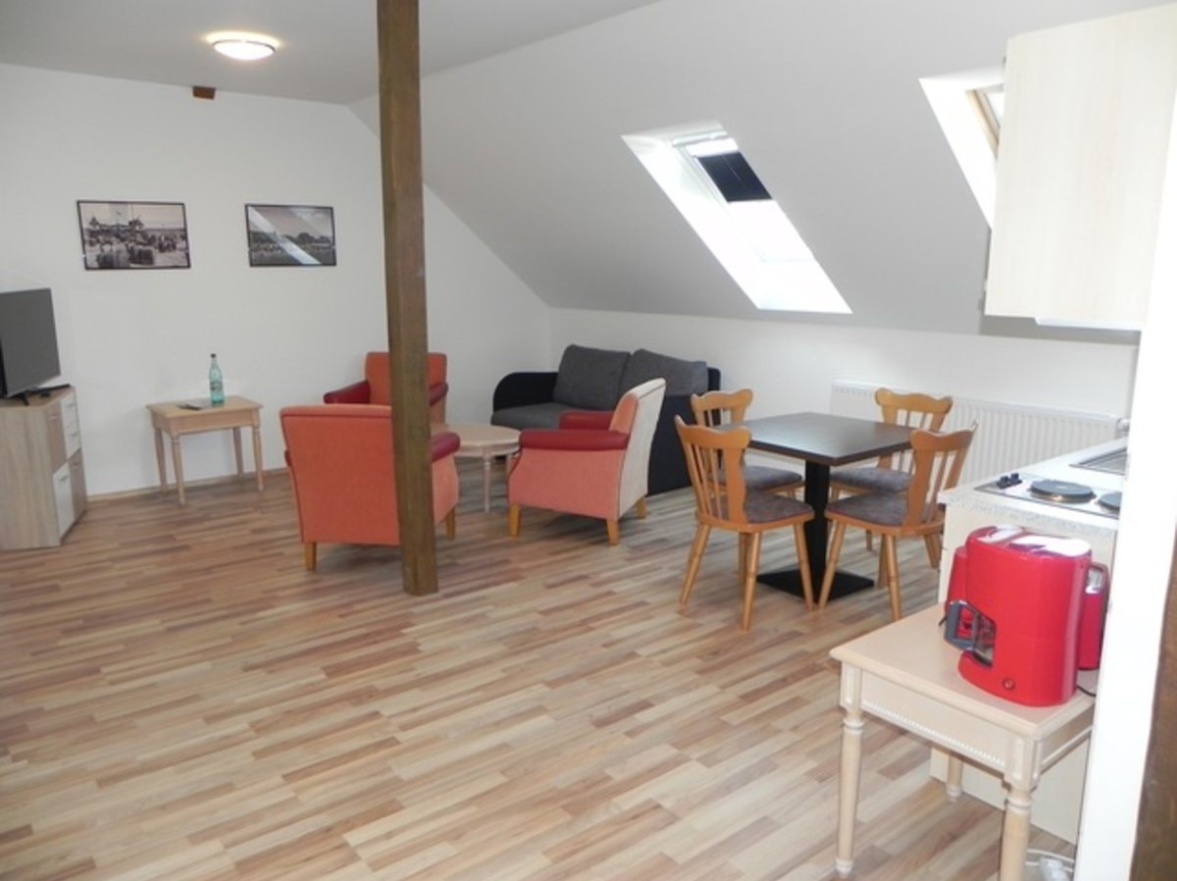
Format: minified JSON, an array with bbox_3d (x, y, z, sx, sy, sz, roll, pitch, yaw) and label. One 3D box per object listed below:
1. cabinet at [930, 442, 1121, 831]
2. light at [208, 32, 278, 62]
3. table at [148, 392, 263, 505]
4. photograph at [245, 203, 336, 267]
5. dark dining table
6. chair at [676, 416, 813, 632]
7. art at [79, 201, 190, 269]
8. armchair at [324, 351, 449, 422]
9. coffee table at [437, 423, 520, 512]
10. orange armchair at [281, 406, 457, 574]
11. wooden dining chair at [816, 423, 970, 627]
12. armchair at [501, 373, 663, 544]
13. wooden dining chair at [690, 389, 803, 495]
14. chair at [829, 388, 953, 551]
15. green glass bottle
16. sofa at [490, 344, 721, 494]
[{"bbox_3d":[1.767,0.510,2.785,1.550,0.857,0.601,-9,14,-38],"label":"cabinet"},{"bbox_3d":[-1.786,-2.028,4.584,0.330,0.100,0.330,-9,14,-38],"label":"light"},{"bbox_3d":[-2.563,0.069,5.999,0.640,0.590,0.530,-9,14,-39],"label":"table"},{"bbox_3d":[-2.085,-1.442,6.254,0.621,0.413,0.022,-9,14,-38],"label":"photograph"},{"bbox_3d":[1.110,0.330,4.296,0.800,0.748,0.800,-8,14,-36],"label":"dark dining table"},{"bbox_3d":[0.717,0.327,3.968,0.510,0.880,0.430,-9,14,-38],"label":"chair"},{"bbox_3d":[-2.871,-1.301,5.628,0.616,0.407,0.022,-9,14,-38],"label":"art"},{"bbox_3d":[-1.449,-0.190,6.433,0.725,0.840,0.740,2,11,12],"label":"armchair"},{"bbox_3d":[-0.786,0.175,5.611,0.770,0.437,0.770,0,11,0],"label":"coffee table"},{"bbox_3d":[-1.098,0.199,4.647,0.710,0.865,0.780,1,11,3],"label":"orange armchair"},{"bbox_3d":[1.302,0.320,3.740,0.450,0.865,0.490,-7,13,-32],"label":"wooden dining chair"},{"bbox_3d":[-0.004,0.100,5.156,0.780,0.865,0.710,4,12,18],"label":"armchair"},{"bbox_3d":[0.859,0.208,4.581,0.430,0.876,0.510,-8,13,-34],"label":"wooden dining chair"},{"bbox_3d":[1.472,0.204,4.333,0.490,0.865,0.450,-10,15,-43],"label":"chair"},{"bbox_3d":[-2.491,-0.410,5.915,0.085,0.335,0.085,-9,14,-38],"label":"green glass bottle"},{"bbox_3d":[0.062,-0.212,6.690,0.920,0.880,1.720,-9,14,-38],"label":"sofa"}]

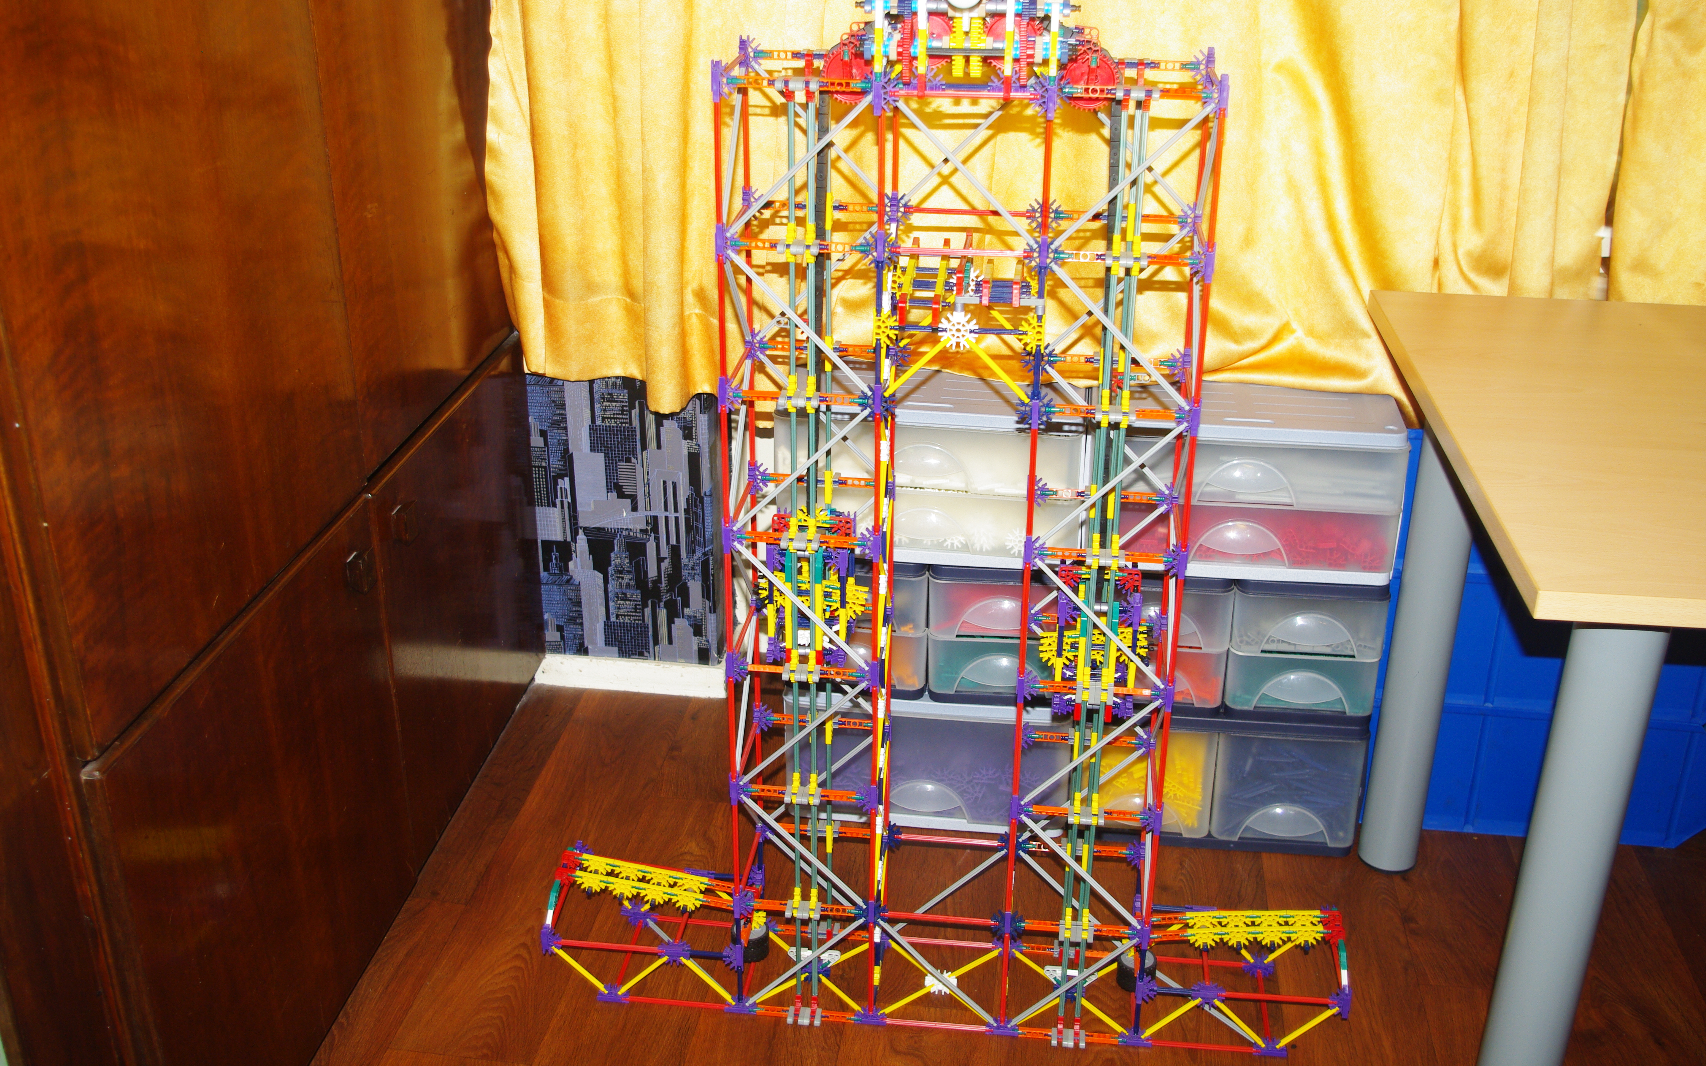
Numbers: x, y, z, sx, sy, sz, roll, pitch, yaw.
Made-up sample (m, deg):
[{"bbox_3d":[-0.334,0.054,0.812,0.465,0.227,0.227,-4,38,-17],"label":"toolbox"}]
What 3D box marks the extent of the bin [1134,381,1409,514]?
[{"bbox_3d":[0.499,-0.135,2.090,0.375,0.104,0.272,3,24,6],"label":"bin"}]

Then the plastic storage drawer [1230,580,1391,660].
[{"bbox_3d":[0.593,0.053,2.161,0.192,0.104,0.272,3,24,6],"label":"plastic storage drawer"}]

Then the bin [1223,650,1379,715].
[{"bbox_3d":[0.593,0.135,2.198,0.191,0.079,0.272,3,24,6],"label":"bin"}]

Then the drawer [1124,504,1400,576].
[{"bbox_3d":[0.500,-0.048,2.128,0.372,0.088,0.272,3,24,6],"label":"drawer"}]

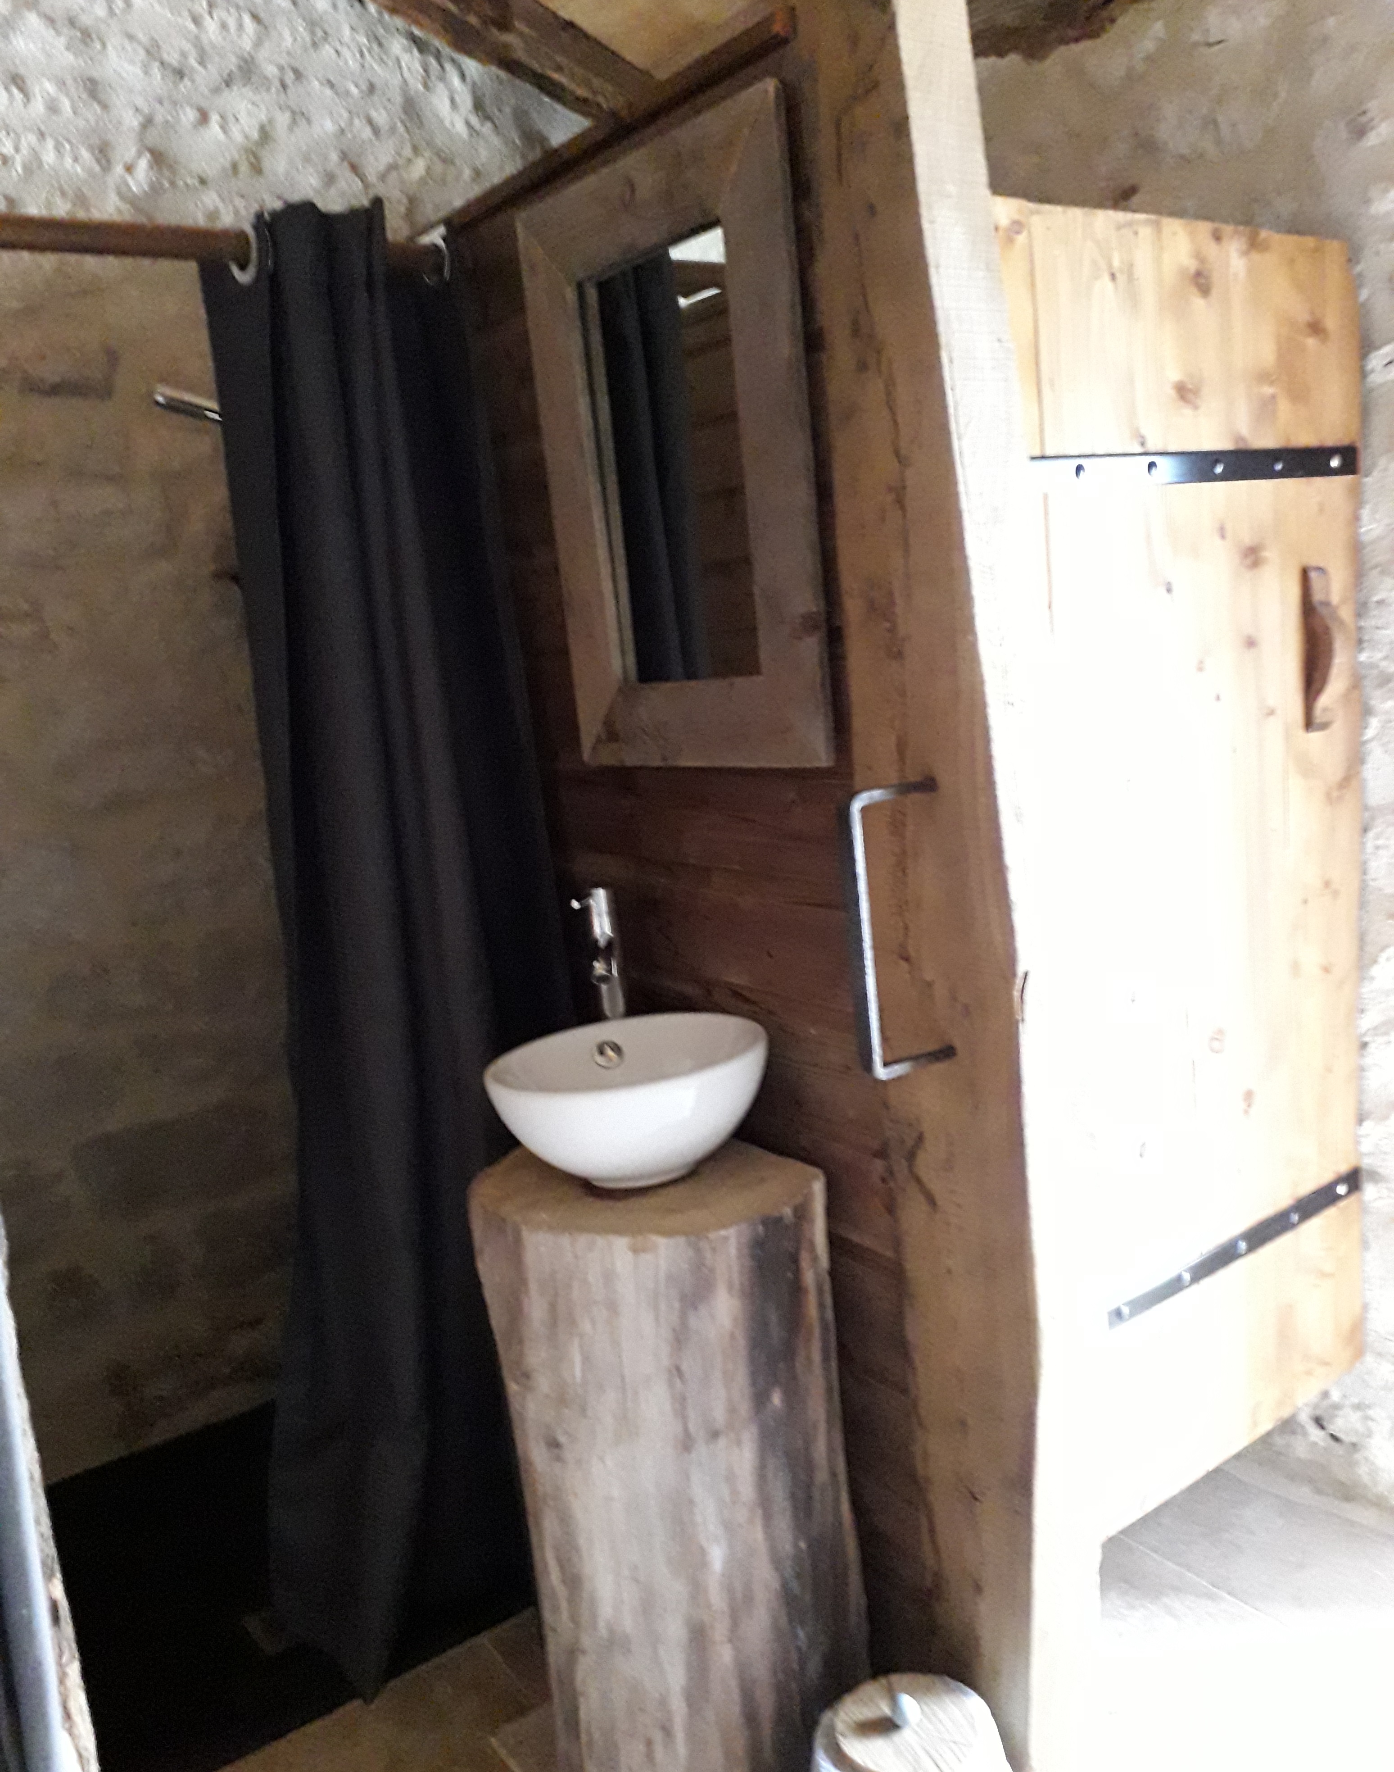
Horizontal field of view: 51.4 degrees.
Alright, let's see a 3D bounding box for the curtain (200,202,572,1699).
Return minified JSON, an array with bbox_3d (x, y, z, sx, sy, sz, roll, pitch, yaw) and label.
[{"bbox_3d":[-0.441,0.149,2.010,0.500,2.030,0.160,-12,12,-34],"label":"curtain"}]

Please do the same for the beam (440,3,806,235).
[{"bbox_3d":[-0.128,-0.841,1.665,0.045,0.040,0.750,-12,12,-34],"label":"beam"}]

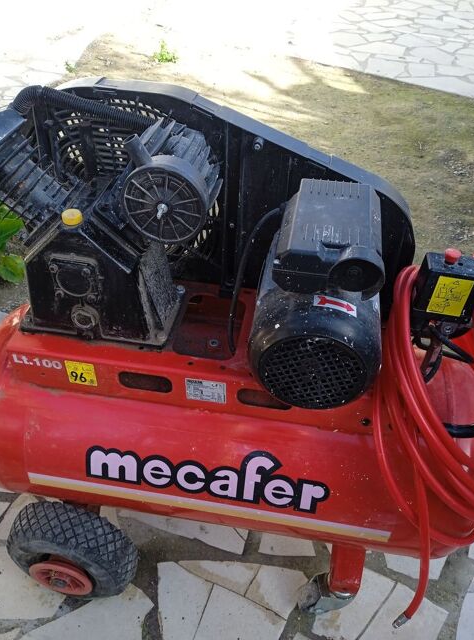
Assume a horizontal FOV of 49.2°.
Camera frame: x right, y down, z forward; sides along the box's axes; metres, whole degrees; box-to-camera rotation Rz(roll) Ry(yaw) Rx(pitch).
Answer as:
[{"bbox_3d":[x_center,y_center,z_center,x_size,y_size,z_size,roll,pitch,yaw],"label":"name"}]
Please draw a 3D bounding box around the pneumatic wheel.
[{"bbox_3d":[-0.330,0.465,1.034,0.260,0.260,0.089,7,40,7],"label":"pneumatic wheel"}]

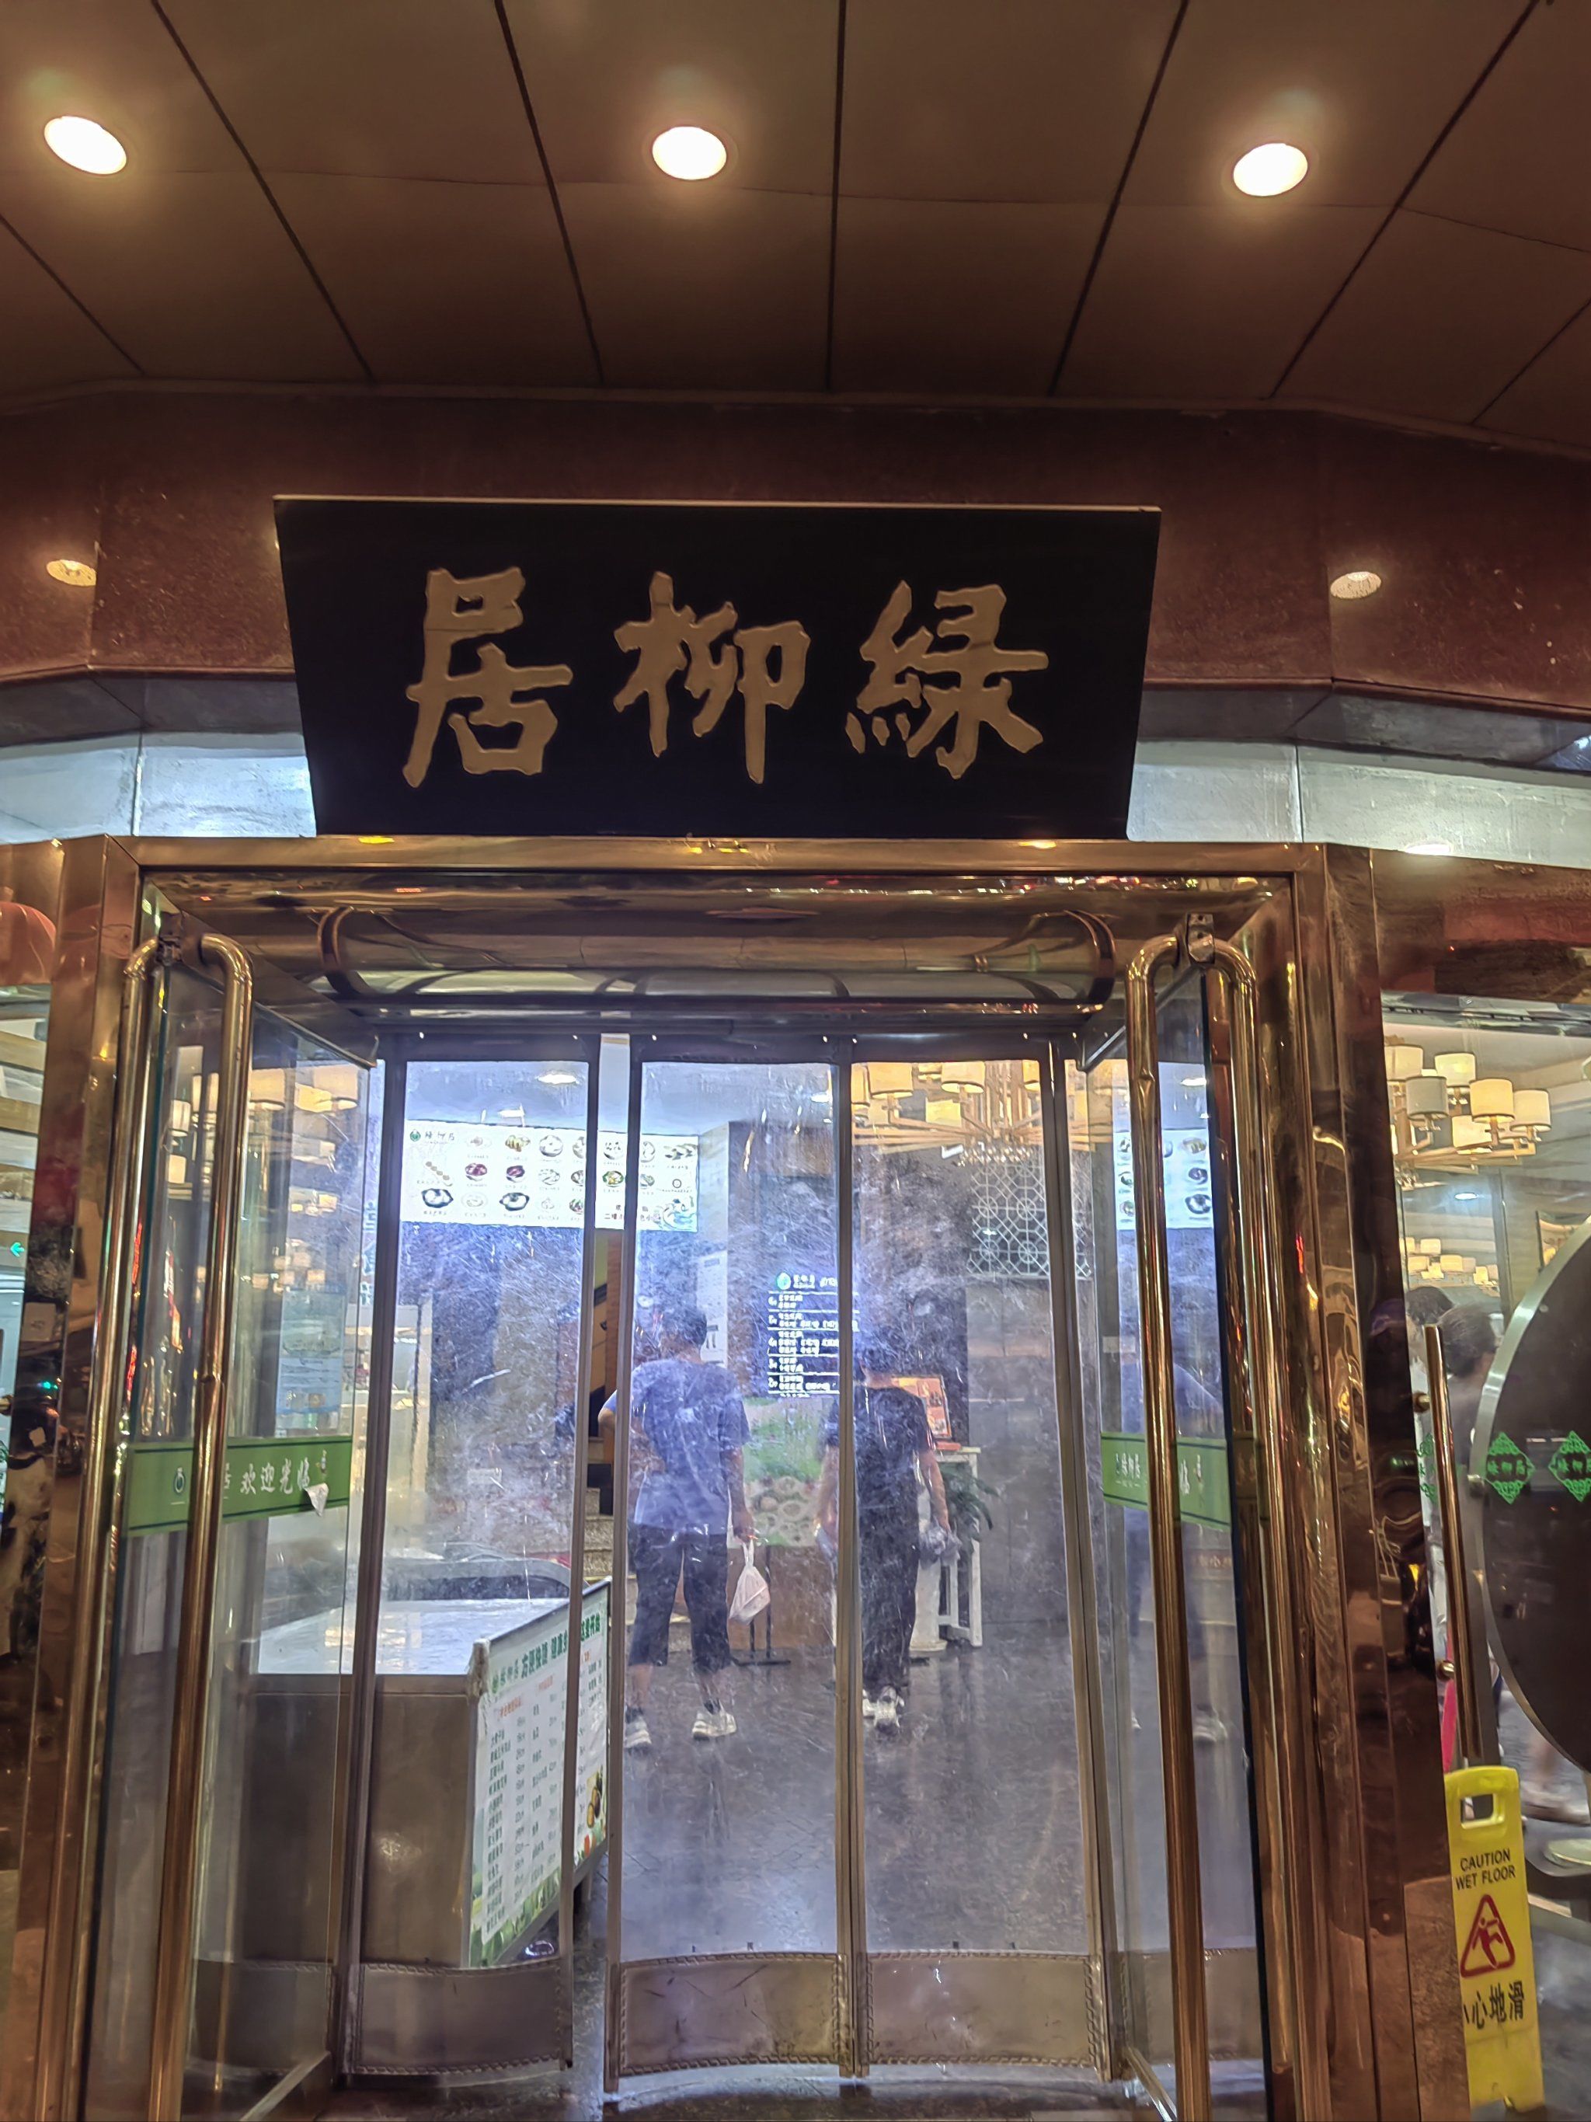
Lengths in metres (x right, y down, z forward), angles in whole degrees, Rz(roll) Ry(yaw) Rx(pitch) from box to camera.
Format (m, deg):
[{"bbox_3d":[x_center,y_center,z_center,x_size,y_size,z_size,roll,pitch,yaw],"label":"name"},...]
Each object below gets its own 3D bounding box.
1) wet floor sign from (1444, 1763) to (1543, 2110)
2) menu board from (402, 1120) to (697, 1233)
[{"bbox_3d":[1.263,1.664,3.151,0.300,0.615,0.090,7,-14,-31],"label":"wet floor sign"},{"bbox_3d":[-1.454,0.701,9.863,1.797,0.594,0.060,4,-13,-18],"label":"menu board"}]

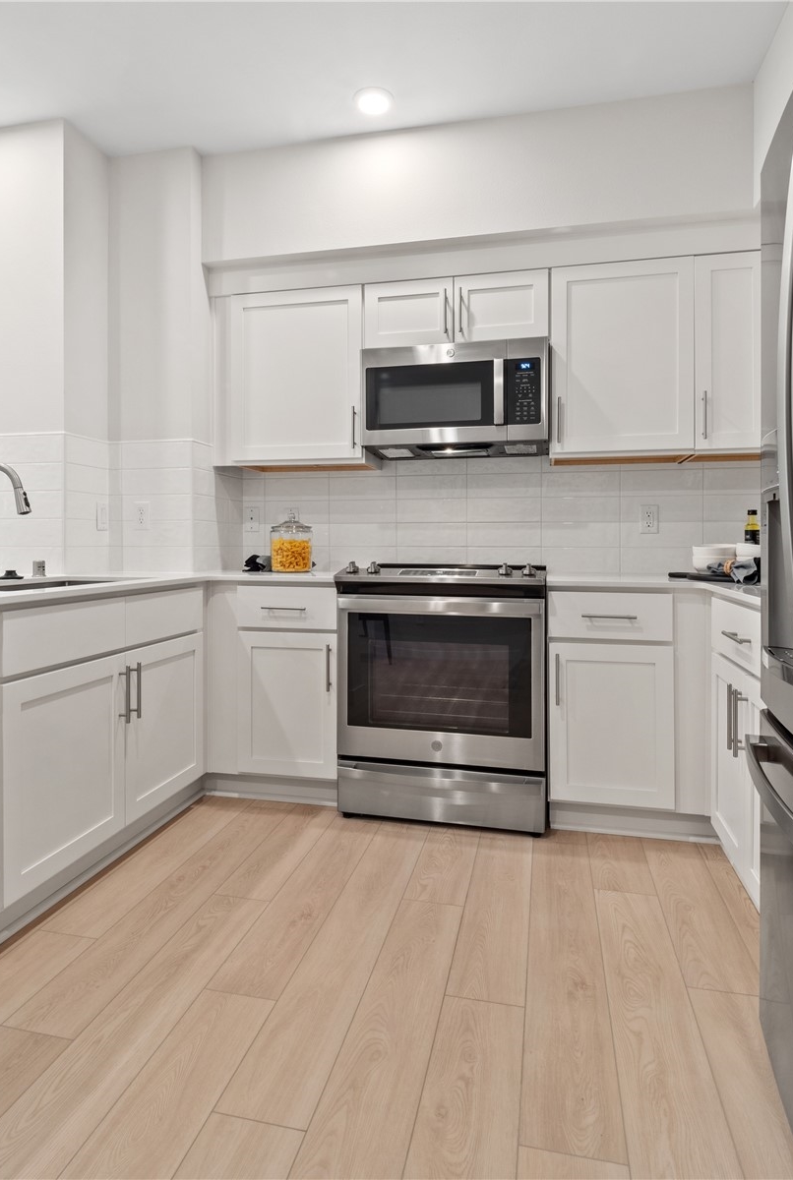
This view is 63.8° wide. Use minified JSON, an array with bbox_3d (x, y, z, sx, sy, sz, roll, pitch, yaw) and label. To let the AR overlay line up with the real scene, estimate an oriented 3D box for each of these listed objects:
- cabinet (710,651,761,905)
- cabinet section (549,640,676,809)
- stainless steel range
[{"bbox_3d":[1.172,0.507,1.649,0.520,0.580,0.690,1,3,13],"label":"cabinet"},{"bbox_3d":[0.793,0.447,2.428,0.410,0.555,0.570,1,3,13],"label":"cabinet section"},{"bbox_3d":[0.220,0.390,2.630,0.762,0.935,0.680,1,3,13],"label":"stainless steel range"}]

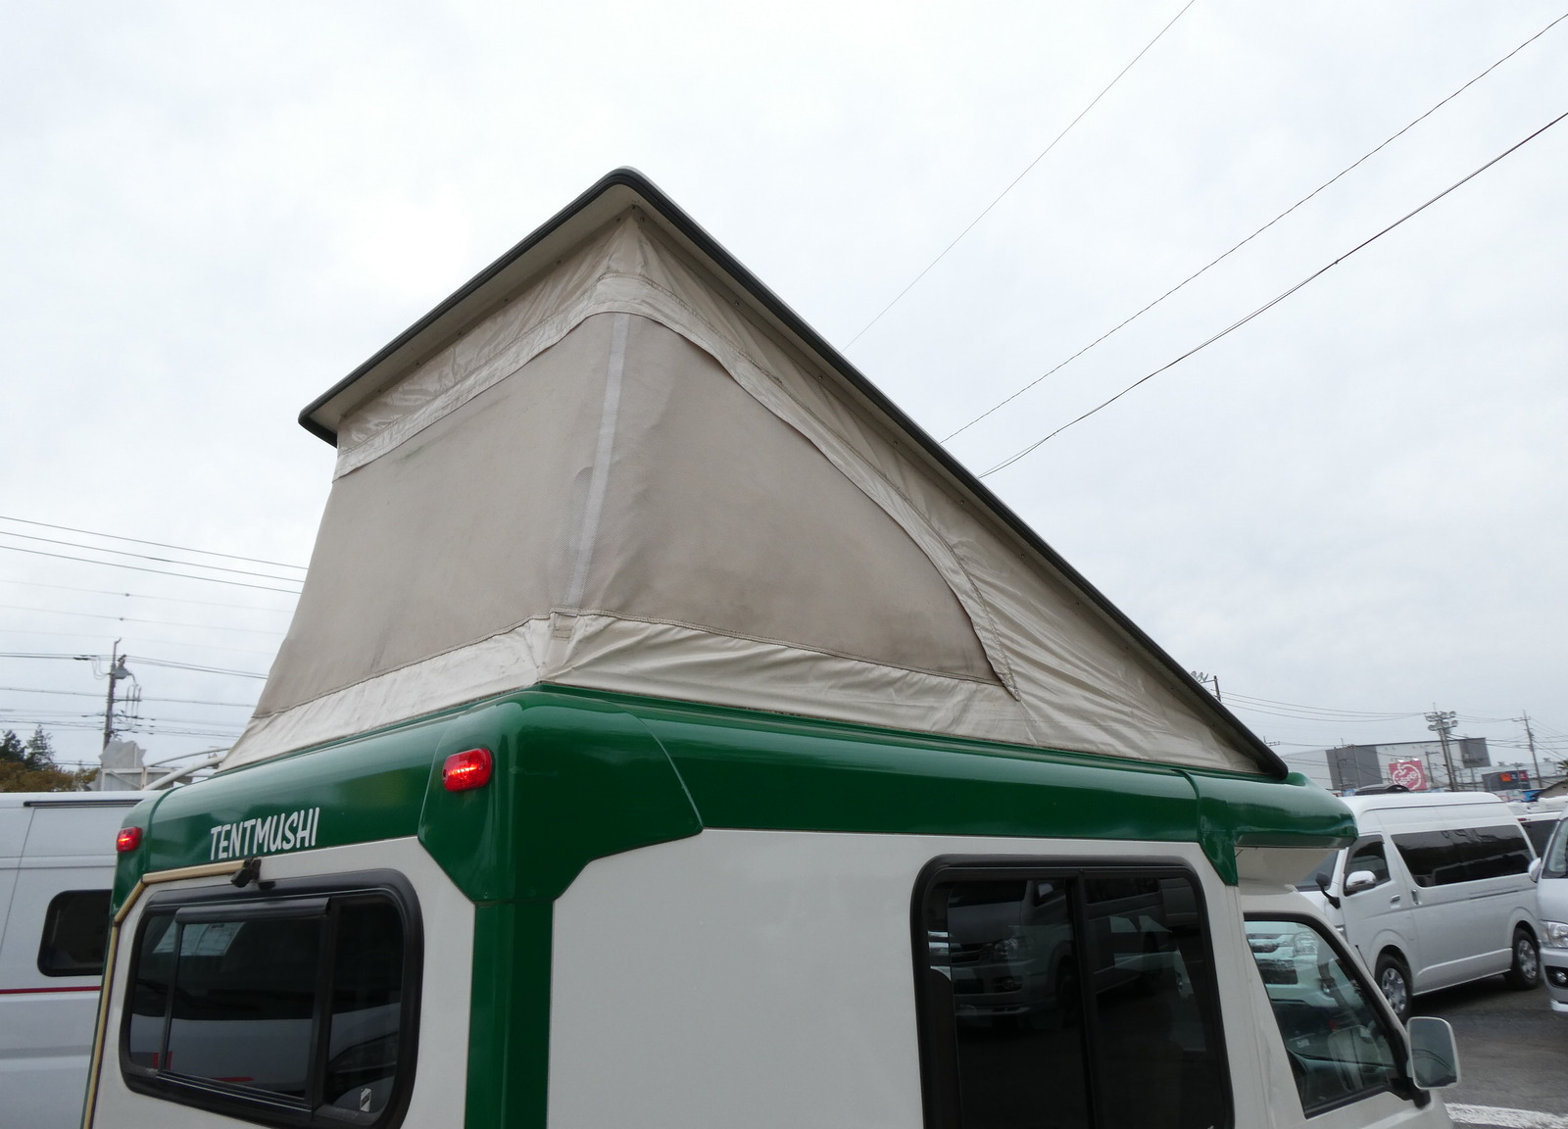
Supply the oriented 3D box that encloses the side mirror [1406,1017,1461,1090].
[{"bbox_3d":[1.643,1.243,2.753,0.070,0.180,0.135,10,-21,-35],"label":"side mirror"}]

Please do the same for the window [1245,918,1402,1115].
[{"bbox_3d":[1.319,1.063,2.635,0.640,0.430,0.060,15,-24,-43],"label":"window"}]

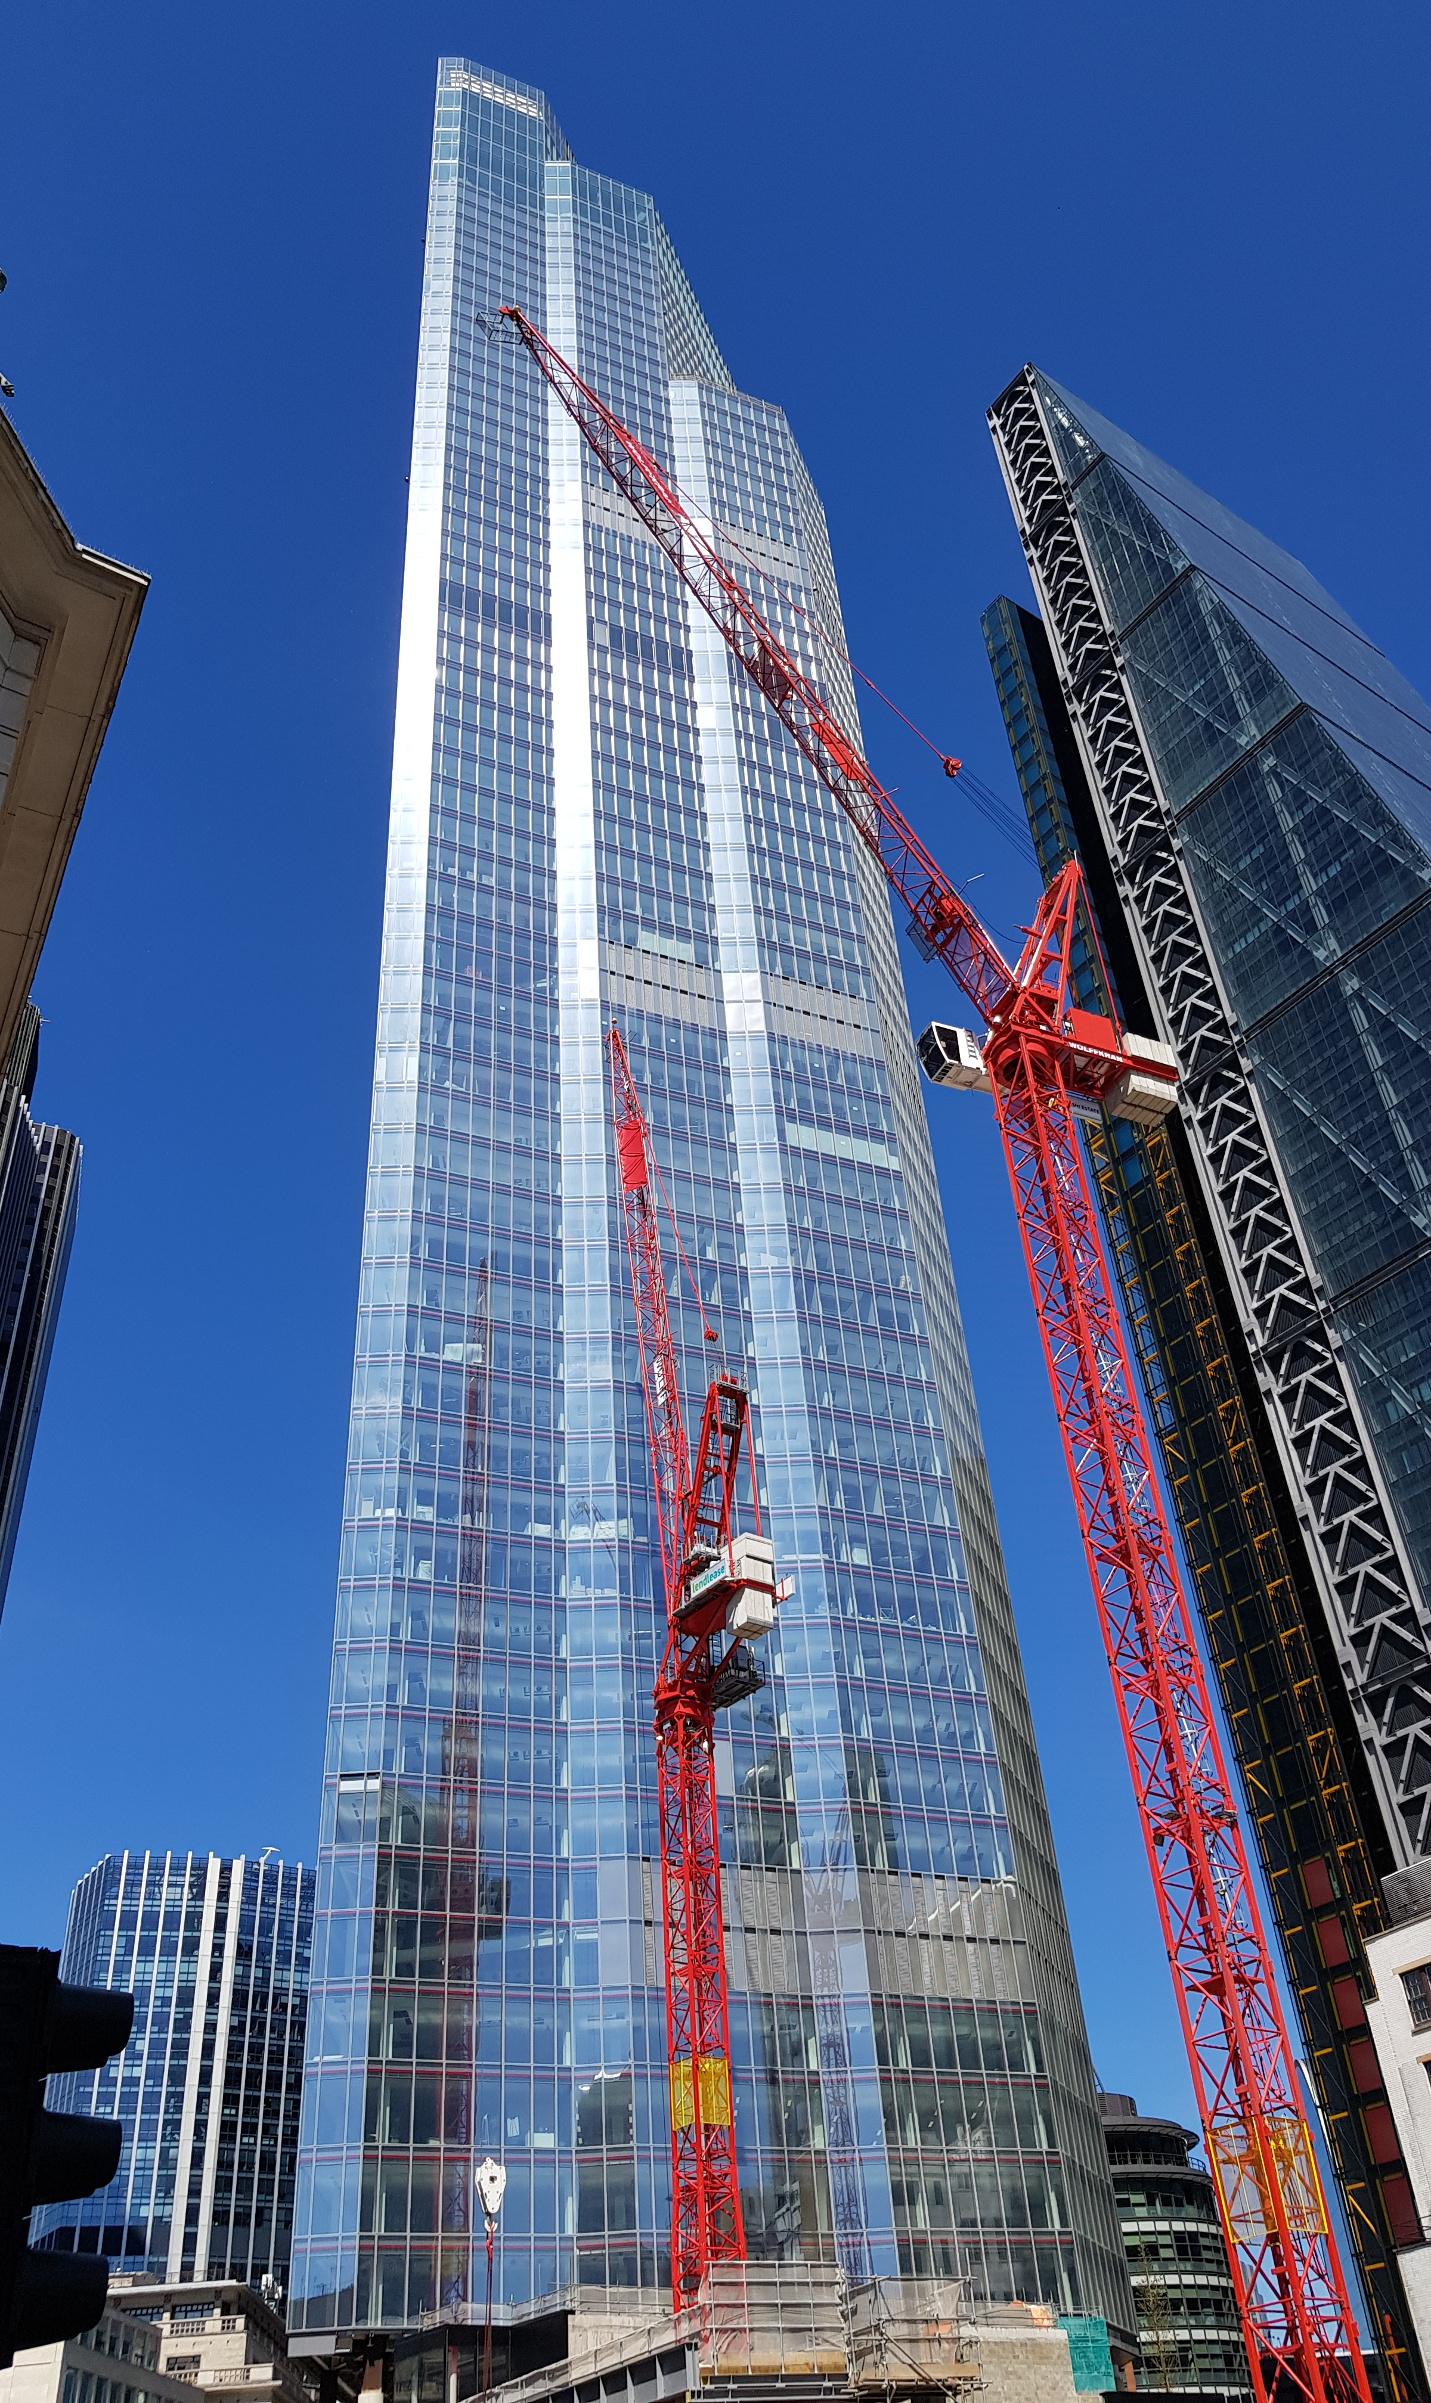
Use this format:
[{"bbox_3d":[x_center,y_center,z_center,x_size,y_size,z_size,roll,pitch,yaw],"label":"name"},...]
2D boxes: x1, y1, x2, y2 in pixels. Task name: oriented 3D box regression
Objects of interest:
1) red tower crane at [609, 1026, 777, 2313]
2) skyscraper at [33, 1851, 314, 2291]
[{"bbox_3d":[-0.658,20.037,96.551,5.200,86.800,11.000,24,-46,-33],"label":"red tower crane"},{"bbox_3d":[-89.005,165.719,292.011,43.000,104.000,46.000,12,-40,-21],"label":"skyscraper"}]

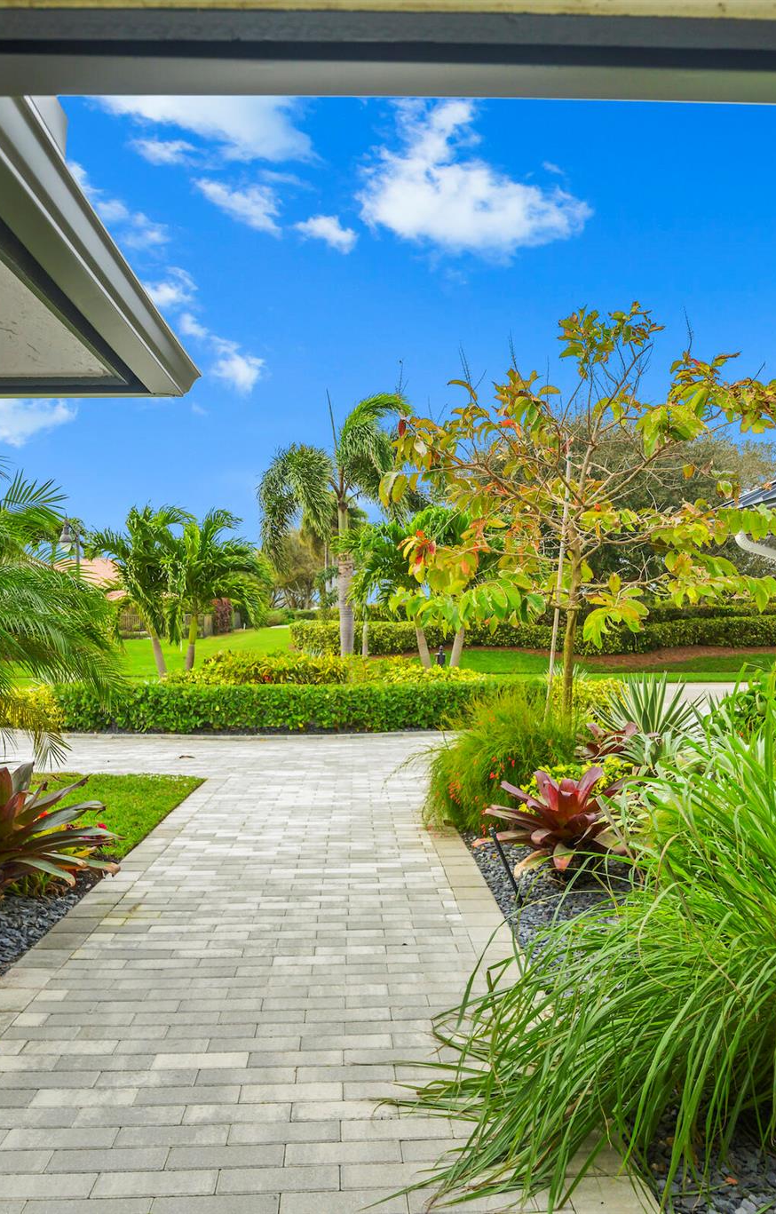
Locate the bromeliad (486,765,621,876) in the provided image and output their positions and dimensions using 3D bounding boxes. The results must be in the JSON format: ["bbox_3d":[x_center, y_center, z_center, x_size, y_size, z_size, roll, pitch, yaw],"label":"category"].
[{"bbox_3d":[0.991,1.270,4.800,0.820,0.580,0.800,-1,-1,-2],"label":"bromeliad"}]

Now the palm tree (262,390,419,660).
[{"bbox_3d":[-0.801,-0.896,13.600,2.800,5.500,2.700,-1,-1,-2],"label":"palm tree"}]

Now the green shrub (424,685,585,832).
[{"bbox_3d":[0.906,1.126,6.250,1.200,0.950,1.150,-1,-1,-2],"label":"green shrub"}]

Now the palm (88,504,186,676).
[{"bbox_3d":[-4.208,0.061,13.800,1.800,3.600,1.800,-1,-1,-2],"label":"palm"}]

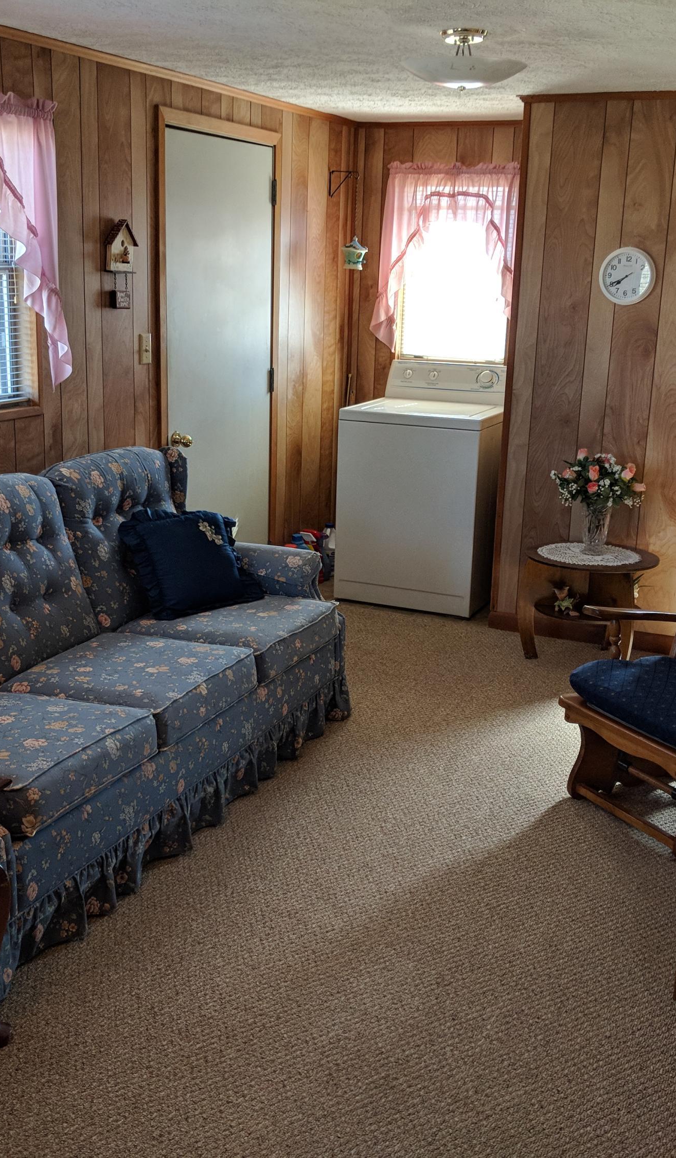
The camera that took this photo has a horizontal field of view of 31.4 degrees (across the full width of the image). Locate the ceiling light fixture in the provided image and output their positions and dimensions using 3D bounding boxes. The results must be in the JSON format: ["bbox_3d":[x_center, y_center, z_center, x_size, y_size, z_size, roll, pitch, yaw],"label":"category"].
[{"bbox_3d":[0.358,-1.459,3.402,0.350,0.165,0.350,8,17,23],"label":"ceiling light fixture"}]

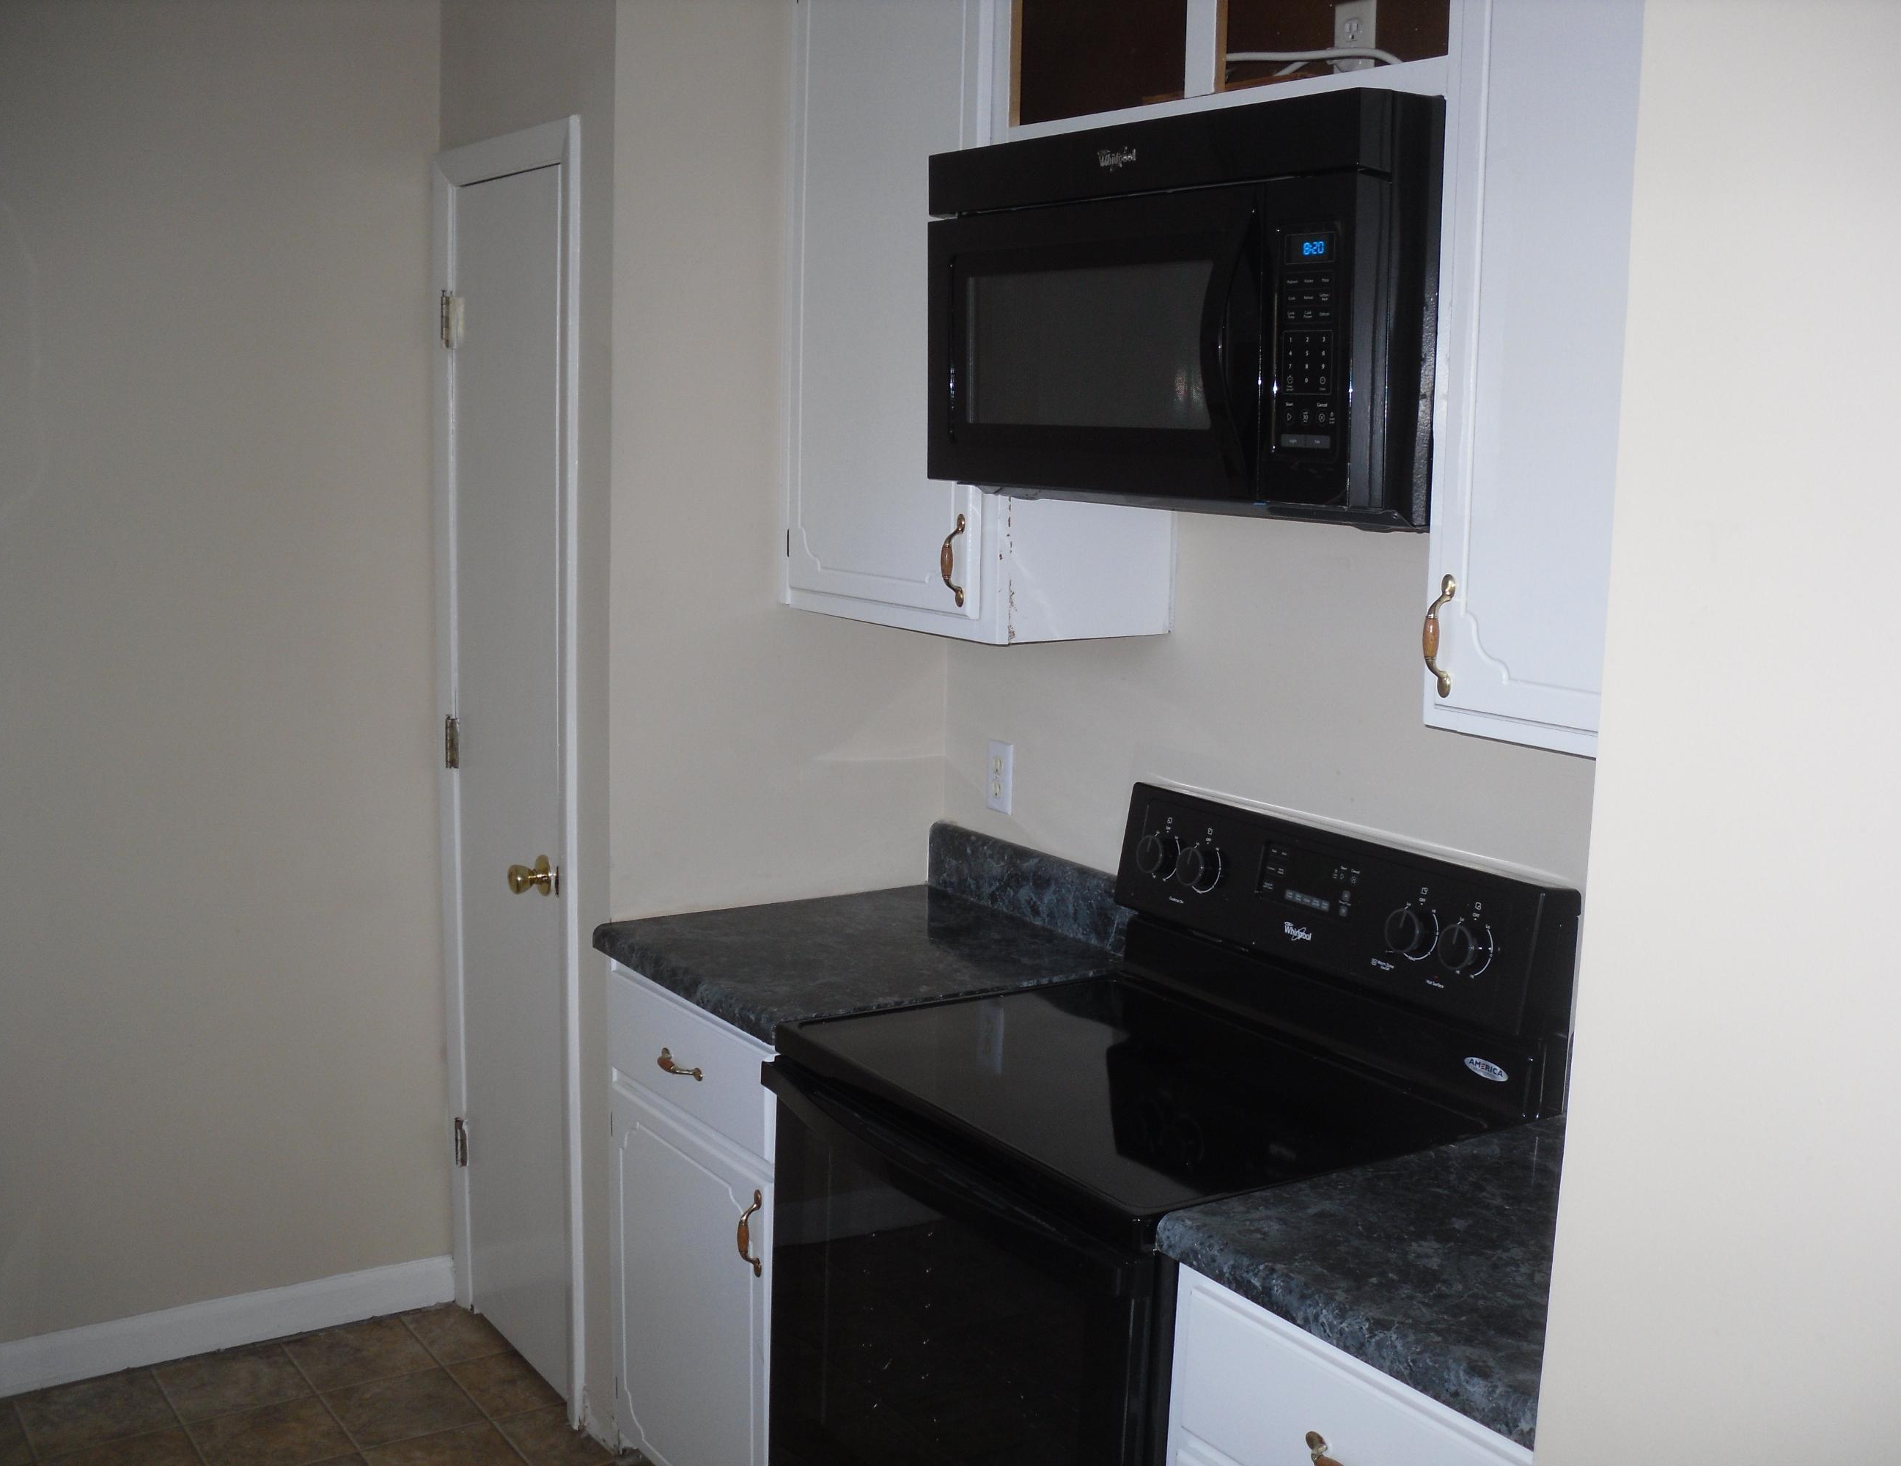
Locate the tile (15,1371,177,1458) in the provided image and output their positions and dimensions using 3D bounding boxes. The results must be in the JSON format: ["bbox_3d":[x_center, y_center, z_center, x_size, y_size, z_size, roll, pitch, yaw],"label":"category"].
[{"bbox_3d":[-1.446,1.160,3.357,0.227,0.010,0.227,-4,10,-34],"label":"tile"}]

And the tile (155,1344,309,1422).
[{"bbox_3d":[-1.257,1.147,3.476,0.227,0.010,0.227,-4,10,-34],"label":"tile"}]

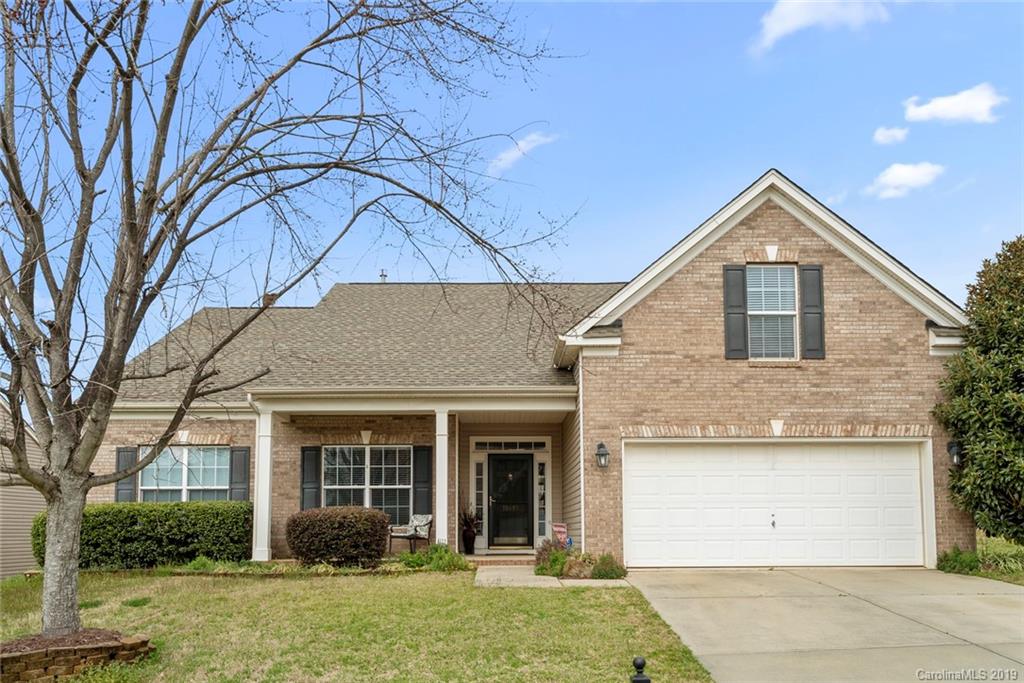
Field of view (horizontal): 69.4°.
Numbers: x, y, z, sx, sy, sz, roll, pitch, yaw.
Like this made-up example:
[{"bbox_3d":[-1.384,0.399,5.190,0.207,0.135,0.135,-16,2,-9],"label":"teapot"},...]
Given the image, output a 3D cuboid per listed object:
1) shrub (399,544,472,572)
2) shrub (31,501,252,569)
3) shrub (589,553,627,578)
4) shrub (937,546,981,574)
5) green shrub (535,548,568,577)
[{"bbox_3d":[-1.238,3.566,12.150,1.160,0.420,0.650,0,-10,0],"label":"shrub"},{"bbox_3d":[-6.654,3.493,13.450,3.600,1.180,0.950,0,-10,0],"label":"shrub"},{"bbox_3d":[1.475,3.425,11.300,0.520,0.370,0.500,0,-10,0],"label":"shrub"},{"bbox_3d":[7.025,3.452,11.650,0.600,0.400,0.540,0,-10,0],"label":"shrub"},{"bbox_3d":[0.613,3.424,11.450,0.500,0.400,0.490,0,-10,0],"label":"green shrub"}]

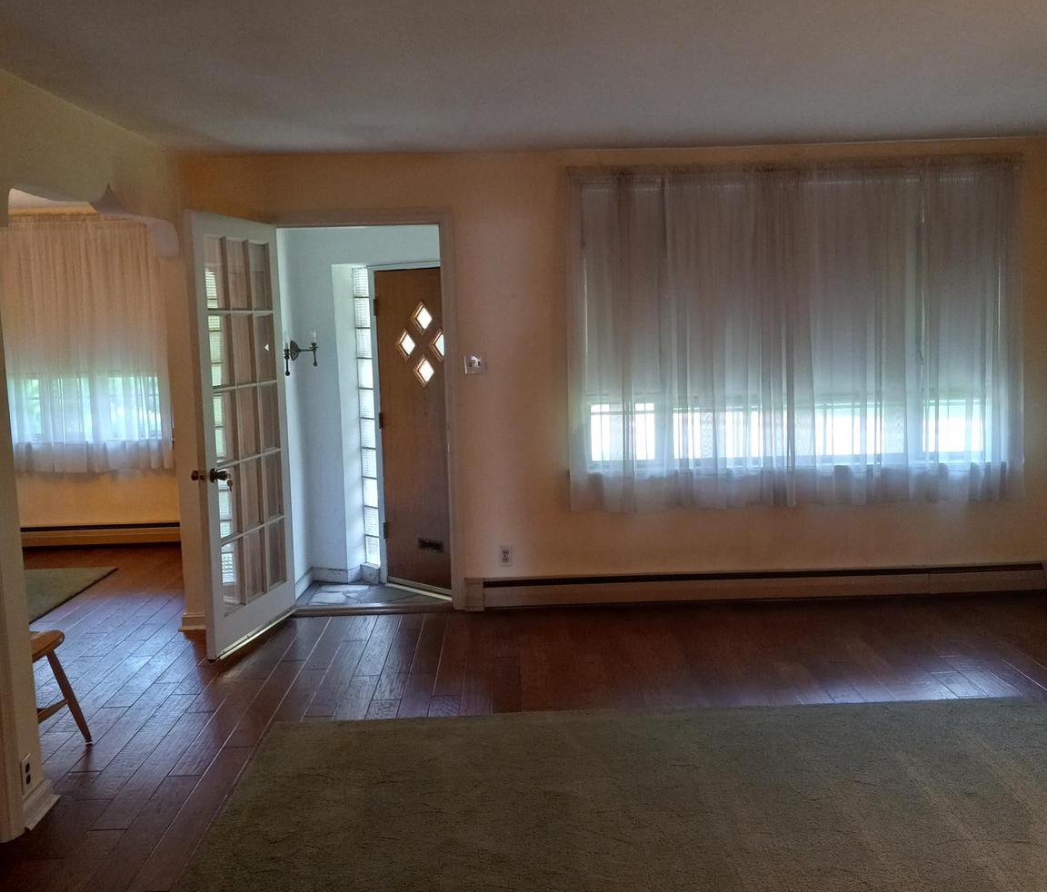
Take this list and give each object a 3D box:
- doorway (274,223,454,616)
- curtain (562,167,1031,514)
[{"bbox_3d":[-0.848,-0.123,5.865,0.870,2.060,0.150,-2,7,-1],"label":"doorway"},{"bbox_3d":[1.442,-0.576,5.744,2.400,1.810,0.120,-2,7,-1],"label":"curtain"}]

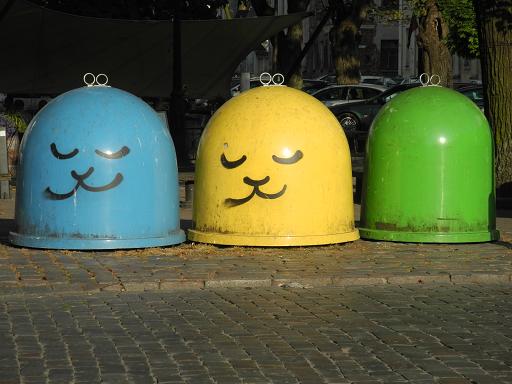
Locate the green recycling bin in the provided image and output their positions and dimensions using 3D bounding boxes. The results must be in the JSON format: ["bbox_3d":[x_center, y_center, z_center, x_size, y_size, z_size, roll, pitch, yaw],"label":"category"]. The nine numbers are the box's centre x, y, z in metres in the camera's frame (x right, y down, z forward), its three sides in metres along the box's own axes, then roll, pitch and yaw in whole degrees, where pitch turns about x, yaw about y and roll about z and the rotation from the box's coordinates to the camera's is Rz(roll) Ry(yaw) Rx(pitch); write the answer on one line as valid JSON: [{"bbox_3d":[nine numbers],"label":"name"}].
[{"bbox_3d":[1.698,-0.292,25.000,1.380,1.487,1.380,0,3,0],"label":"green recycling bin"}]

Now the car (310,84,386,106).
[{"bbox_3d":[2.750,-2.440,75.500,4.400,1.450,1.800,0,3,-6],"label":"car"}]

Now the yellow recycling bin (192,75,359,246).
[{"bbox_3d":[0.175,-0.276,24.500,1.650,1.486,1.650,0,3,9],"label":"yellow recycling bin"}]

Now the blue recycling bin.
[{"bbox_3d":[-1.484,-0.257,24.050,1.660,1.474,1.660,0,3,7],"label":"blue recycling bin"}]

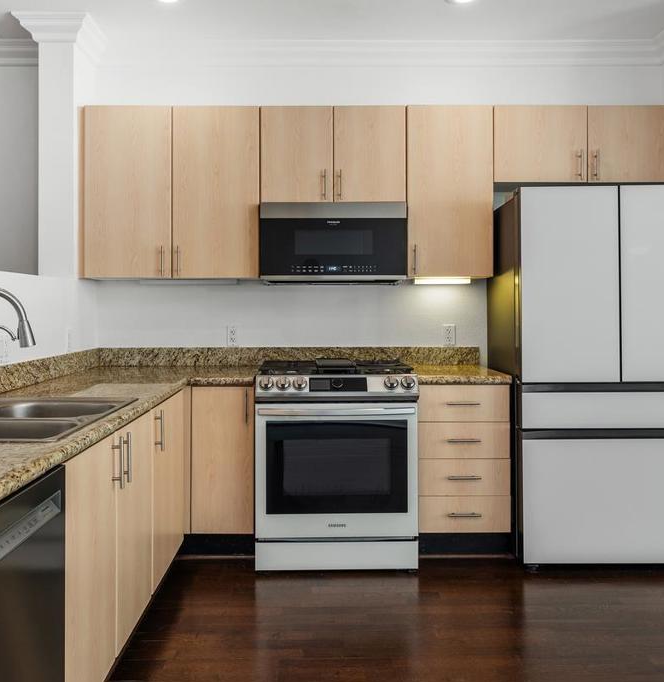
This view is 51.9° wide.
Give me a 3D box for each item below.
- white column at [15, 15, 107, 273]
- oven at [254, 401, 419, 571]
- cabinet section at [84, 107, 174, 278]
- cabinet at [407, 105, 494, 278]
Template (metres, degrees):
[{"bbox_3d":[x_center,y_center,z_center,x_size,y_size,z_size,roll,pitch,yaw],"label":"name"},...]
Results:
[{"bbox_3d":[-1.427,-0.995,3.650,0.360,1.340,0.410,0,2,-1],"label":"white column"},{"bbox_3d":[0.015,0.665,3.500,0.765,0.800,0.670,0,2,-1],"label":"oven"},{"bbox_3d":[-1.064,-0.777,3.715,0.463,0.893,0.330,0,1,-1],"label":"cabinet section"},{"bbox_3d":[0.613,-0.785,3.715,0.450,0.900,0.330,0,1,-1],"label":"cabinet"}]

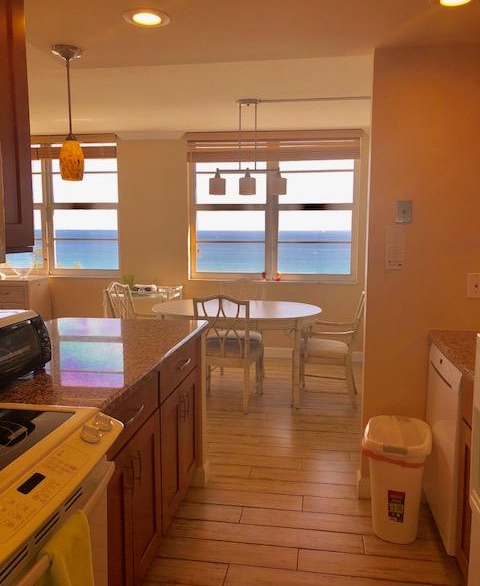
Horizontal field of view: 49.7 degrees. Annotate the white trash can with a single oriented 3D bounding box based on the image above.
[{"bbox_3d":[0.754,0.886,2.482,0.300,0.500,0.370,3,7,20],"label":"white trash can"}]

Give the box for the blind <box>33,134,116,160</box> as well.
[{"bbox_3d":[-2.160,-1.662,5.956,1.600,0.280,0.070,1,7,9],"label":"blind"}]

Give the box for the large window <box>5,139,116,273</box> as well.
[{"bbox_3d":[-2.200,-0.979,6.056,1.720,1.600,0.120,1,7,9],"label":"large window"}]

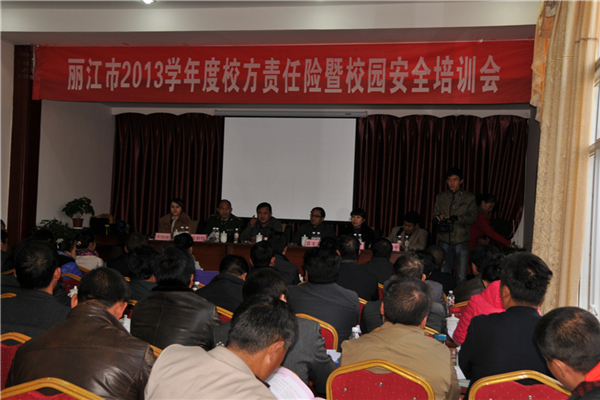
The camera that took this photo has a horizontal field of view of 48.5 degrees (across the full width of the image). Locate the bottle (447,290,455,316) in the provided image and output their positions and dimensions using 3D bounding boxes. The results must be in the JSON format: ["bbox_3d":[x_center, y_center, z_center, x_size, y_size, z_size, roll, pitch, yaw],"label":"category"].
[{"bbox_3d":[1.218,0.833,5.398,0.063,0.200,0.063,2,-1,9],"label":"bottle"}]

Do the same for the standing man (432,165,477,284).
[{"bbox_3d":[1.688,0.515,7.280,0.520,1.740,0.420,2,-2,24],"label":"standing man"}]

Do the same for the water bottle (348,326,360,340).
[{"bbox_3d":[0.285,0.762,3.468,0.063,0.200,0.063,2,-1,9],"label":"water bottle"}]

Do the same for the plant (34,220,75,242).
[{"bbox_3d":[-3.024,0.513,8.242,0.500,0.550,0.500,2,-2,10],"label":"plant"}]

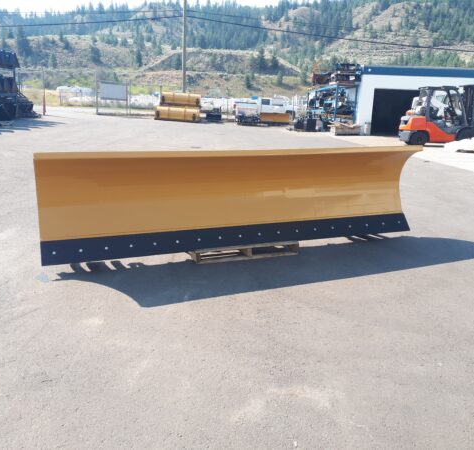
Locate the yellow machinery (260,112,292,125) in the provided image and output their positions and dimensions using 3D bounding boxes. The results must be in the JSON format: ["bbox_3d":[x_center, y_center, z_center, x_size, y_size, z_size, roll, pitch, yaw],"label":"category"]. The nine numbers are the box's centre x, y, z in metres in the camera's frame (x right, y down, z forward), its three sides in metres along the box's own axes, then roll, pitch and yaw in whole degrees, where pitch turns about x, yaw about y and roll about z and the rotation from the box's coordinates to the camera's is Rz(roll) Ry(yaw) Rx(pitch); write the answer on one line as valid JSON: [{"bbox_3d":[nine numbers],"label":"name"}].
[{"bbox_3d":[2.528,-6.965,30.656,1.950,0.800,0.800,2,15,3],"label":"yellow machinery"}]

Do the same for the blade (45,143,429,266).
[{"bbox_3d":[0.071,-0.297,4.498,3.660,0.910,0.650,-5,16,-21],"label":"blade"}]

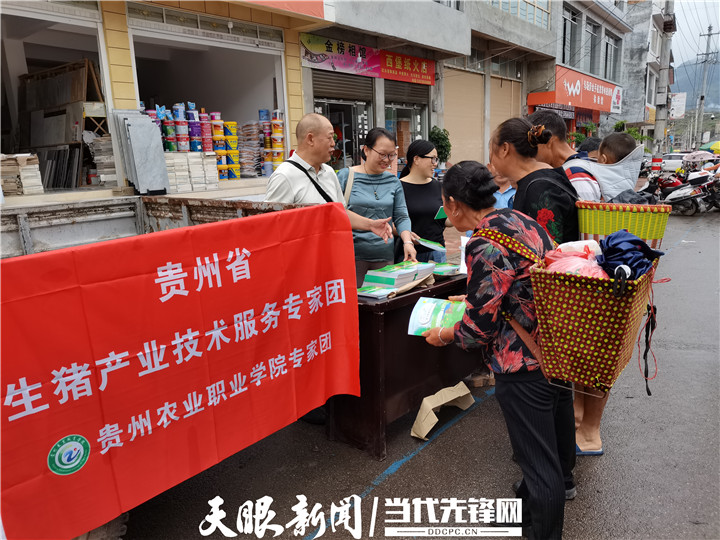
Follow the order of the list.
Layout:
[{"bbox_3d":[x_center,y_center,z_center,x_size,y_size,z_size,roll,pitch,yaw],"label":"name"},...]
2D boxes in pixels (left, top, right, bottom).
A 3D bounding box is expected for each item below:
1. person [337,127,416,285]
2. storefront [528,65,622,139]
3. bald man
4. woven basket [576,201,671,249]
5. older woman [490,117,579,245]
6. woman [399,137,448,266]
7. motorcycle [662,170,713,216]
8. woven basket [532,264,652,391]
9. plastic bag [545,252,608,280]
[{"bbox_3d":[0.112,0.040,2.901,0.480,1.560,0.420,-8,13,-24],"label":"person"},{"bbox_3d":[9.598,-6.556,24.404,1.800,4.035,9.760,7,15,38],"label":"storefront"},{"bbox_3d":[-0.169,0.038,2.786,0.520,1.635,0.520,-12,15,-39],"label":"bald man"},{"bbox_3d":[1.177,-0.093,2.382,0.360,0.410,0.370,6,15,35],"label":"woven basket"},{"bbox_3d":[0.865,0.094,2.500,0.540,1.560,0.460,6,14,34],"label":"older woman"},{"bbox_3d":[0.400,-0.020,3.289,0.460,1.495,0.420,-12,15,-39],"label":"woman"},{"bbox_3d":[6.558,-1.677,11.148,1.800,1.080,0.720,0,12,12],"label":"motorcycle"},{"bbox_3d":[0.838,0.173,1.934,0.350,0.420,0.390,7,15,39],"label":"woven basket"},{"bbox_3d":[0.747,0.002,1.856,0.220,0.130,0.200,7,15,39],"label":"plastic bag"}]

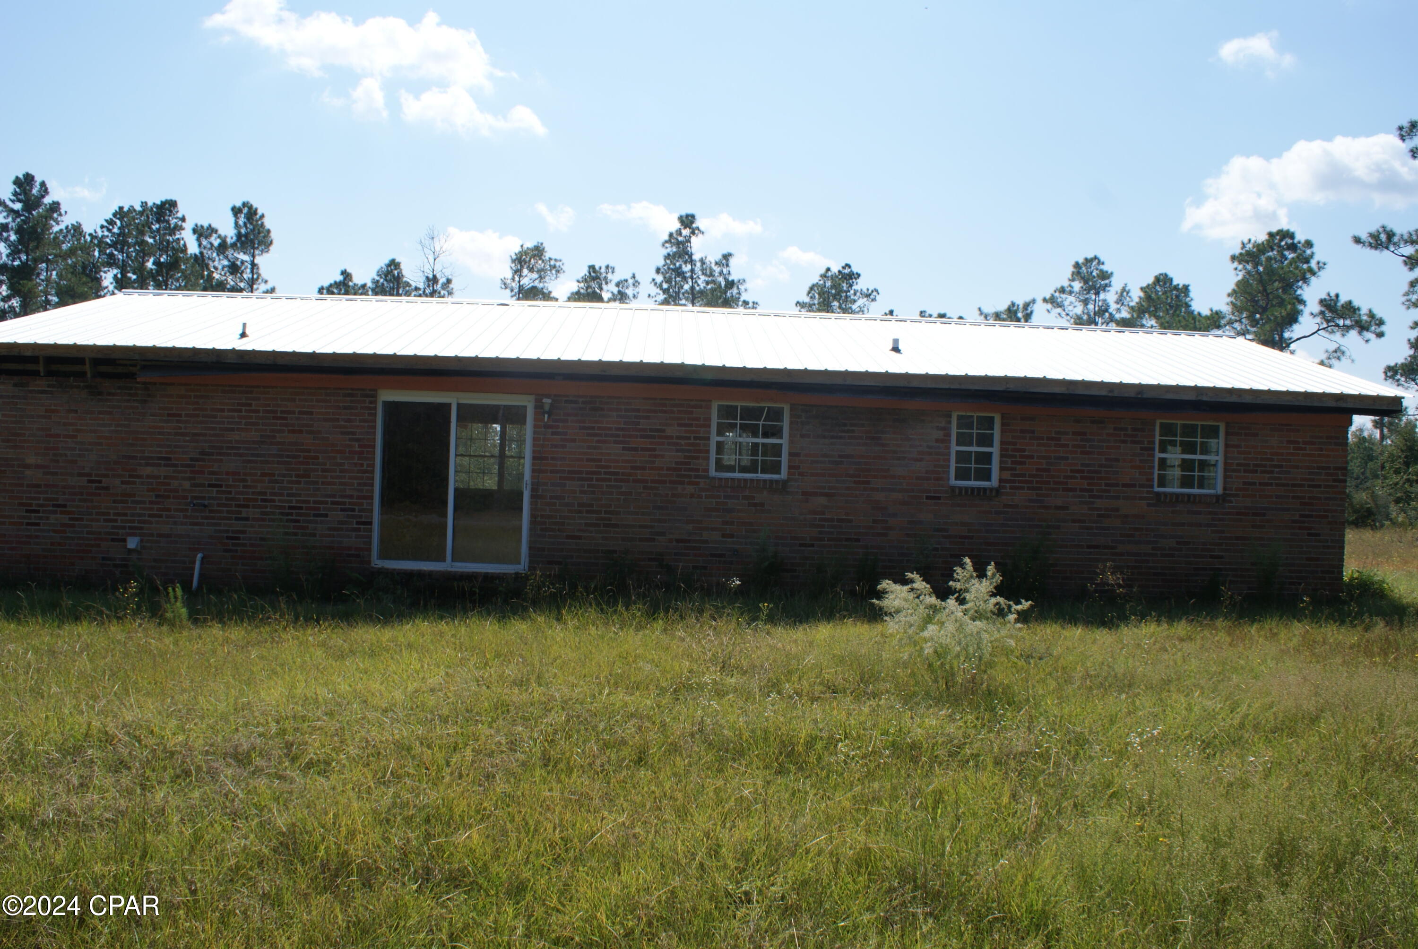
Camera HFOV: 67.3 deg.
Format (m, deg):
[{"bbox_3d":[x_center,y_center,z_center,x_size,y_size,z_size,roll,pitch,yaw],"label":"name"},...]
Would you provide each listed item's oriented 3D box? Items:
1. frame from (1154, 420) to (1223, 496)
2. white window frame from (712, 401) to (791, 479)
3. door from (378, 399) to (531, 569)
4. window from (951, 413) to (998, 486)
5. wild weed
[{"bbox_3d":[5.638,-0.198,12.500,0.840,0.860,0.100,2,0,-2],"label":"frame"},{"bbox_3d":[0.467,-0.388,12.200,0.900,0.880,0.100,2,0,-2],"label":"white window frame"},{"bbox_3d":[-2.902,0.078,12.100,1.800,2.020,0.120,2,0,-2],"label":"door"},{"bbox_3d":[3.090,-0.283,12.350,0.580,0.870,0.100,2,0,-2],"label":"window"},{"bbox_3d":[1.767,1.069,7.700,1.060,0.900,0.950,2,0,-2],"label":"wild weed"}]

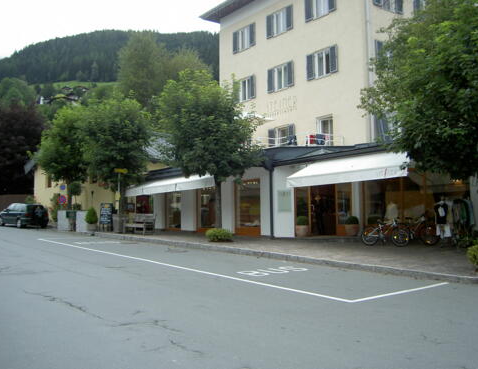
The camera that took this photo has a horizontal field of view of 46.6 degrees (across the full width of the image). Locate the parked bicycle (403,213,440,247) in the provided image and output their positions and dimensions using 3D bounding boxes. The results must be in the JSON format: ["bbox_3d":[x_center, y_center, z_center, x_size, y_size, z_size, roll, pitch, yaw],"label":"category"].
[{"bbox_3d":[5.938,1.545,18.700,1.700,1.050,0.600,-2,-3,16],"label":"parked bicycle"}]

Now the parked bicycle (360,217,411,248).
[{"bbox_3d":[4.846,1.570,18.400,1.650,0.960,0.580,-2,-3,19],"label":"parked bicycle"}]

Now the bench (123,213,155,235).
[{"bbox_3d":[-4.520,1.810,25.300,0.600,0.900,1.750,2,-4,-39],"label":"bench"}]

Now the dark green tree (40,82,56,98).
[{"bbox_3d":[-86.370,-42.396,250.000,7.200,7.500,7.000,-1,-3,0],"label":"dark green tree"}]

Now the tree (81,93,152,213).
[{"bbox_3d":[-6.188,-1.121,28.000,3.600,7.000,3.600,-1,-3,0],"label":"tree"}]

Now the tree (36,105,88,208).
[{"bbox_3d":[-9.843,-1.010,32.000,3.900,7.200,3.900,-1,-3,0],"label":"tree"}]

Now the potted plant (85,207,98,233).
[{"bbox_3d":[-7.477,1.774,28.100,0.620,1.300,0.620,-1,-3,0],"label":"potted plant"}]

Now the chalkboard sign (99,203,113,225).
[{"bbox_3d":[-6.693,1.642,28.000,0.620,1.400,0.500,-1,-3,6],"label":"chalkboard sign"}]

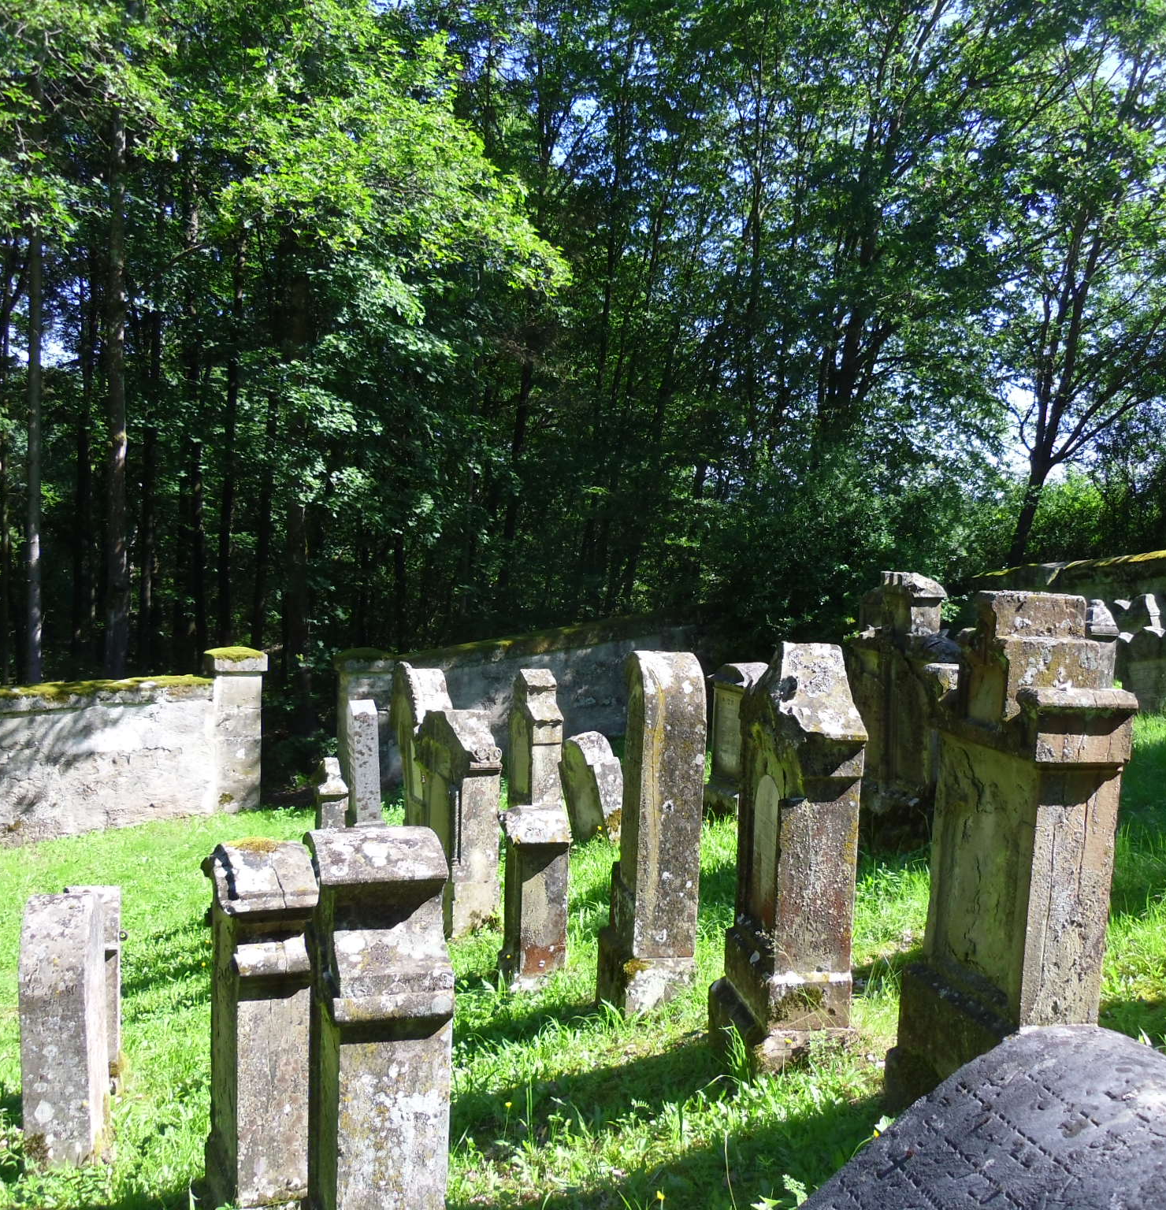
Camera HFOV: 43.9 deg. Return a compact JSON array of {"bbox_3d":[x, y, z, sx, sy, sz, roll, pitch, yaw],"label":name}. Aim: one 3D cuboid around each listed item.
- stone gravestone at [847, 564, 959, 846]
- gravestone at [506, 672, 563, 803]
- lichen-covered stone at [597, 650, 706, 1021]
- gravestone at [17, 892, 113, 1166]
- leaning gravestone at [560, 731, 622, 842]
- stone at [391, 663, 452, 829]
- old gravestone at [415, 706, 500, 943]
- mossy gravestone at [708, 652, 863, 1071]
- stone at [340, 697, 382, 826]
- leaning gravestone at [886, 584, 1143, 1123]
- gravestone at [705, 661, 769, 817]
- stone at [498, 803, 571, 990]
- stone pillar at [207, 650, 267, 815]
[{"bbox_3d":[1.955,0.607,8.802,0.320,1.596,0.920,0,6,-20],"label":"stone gravestone"},{"bbox_3d":[-0.329,1.133,10.496,0.270,1.336,0.550,0,6,-17],"label":"gravestone"},{"bbox_3d":[0.273,0.873,5.867,0.270,1.372,0.580,1,6,-10],"label":"lichen-covered stone"},{"bbox_3d":[-1.884,1.498,5.318,0.250,0.890,0.540,1,6,-13],"label":"gravestone"},{"bbox_3d":[0.082,1.358,11.000,0.200,0.830,0.500,-13,13,-22],"label":"leaning gravestone"},{"bbox_3d":[-1.068,1.138,9.714,0.260,1.522,0.650,-4,7,-19],"label":"stone"},{"bbox_3d":[-0.687,1.182,7.950,0.260,1.170,0.640,-1,9,-26],"label":"old gravestone"},{"bbox_3d":[0.667,0.790,4.867,0.310,1.332,0.580,0,6,-10],"label":"mossy gravestone"},{"bbox_3d":[-1.922,1.402,12.700,0.260,1.130,0.460,-3,9,-17],"label":"stone"},{"bbox_3d":[1.165,0.787,4.000,0.310,1.620,0.660,0,8,-15],"label":"leaning gravestone"},{"bbox_3d":[1.287,1.081,11.800,0.320,1.180,0.620,-2,9,-29],"label":"gravestone"},{"bbox_3d":[-0.234,1.353,6.954,0.260,0.798,0.500,1,6,-12],"label":"stone"},{"bbox_3d":[-3.937,1.411,16.500,0.610,1.850,0.580,-1,9,-25],"label":"stone pillar"}]

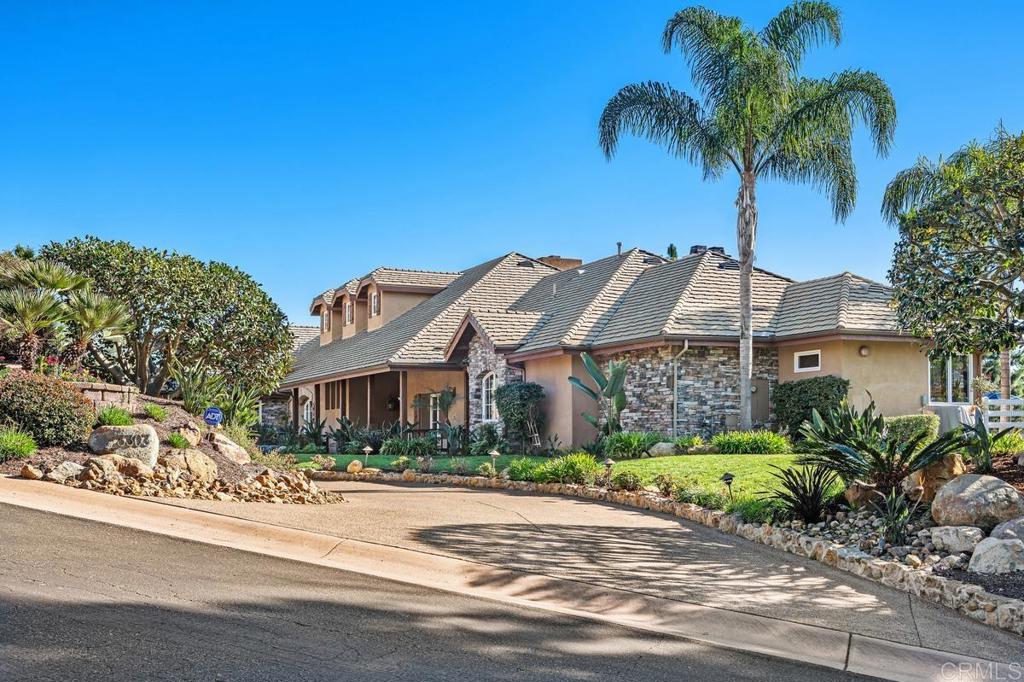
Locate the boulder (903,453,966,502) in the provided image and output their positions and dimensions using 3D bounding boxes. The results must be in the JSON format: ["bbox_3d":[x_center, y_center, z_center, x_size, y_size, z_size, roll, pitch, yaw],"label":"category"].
[{"bbox_3d":[4.849,1.566,12.400,0.720,0.560,0.600,-2,-5,21],"label":"boulder"}]

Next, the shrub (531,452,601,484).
[{"bbox_3d":[1.019,2.384,20.200,1.270,0.620,1.000,0,-3,0],"label":"shrub"}]

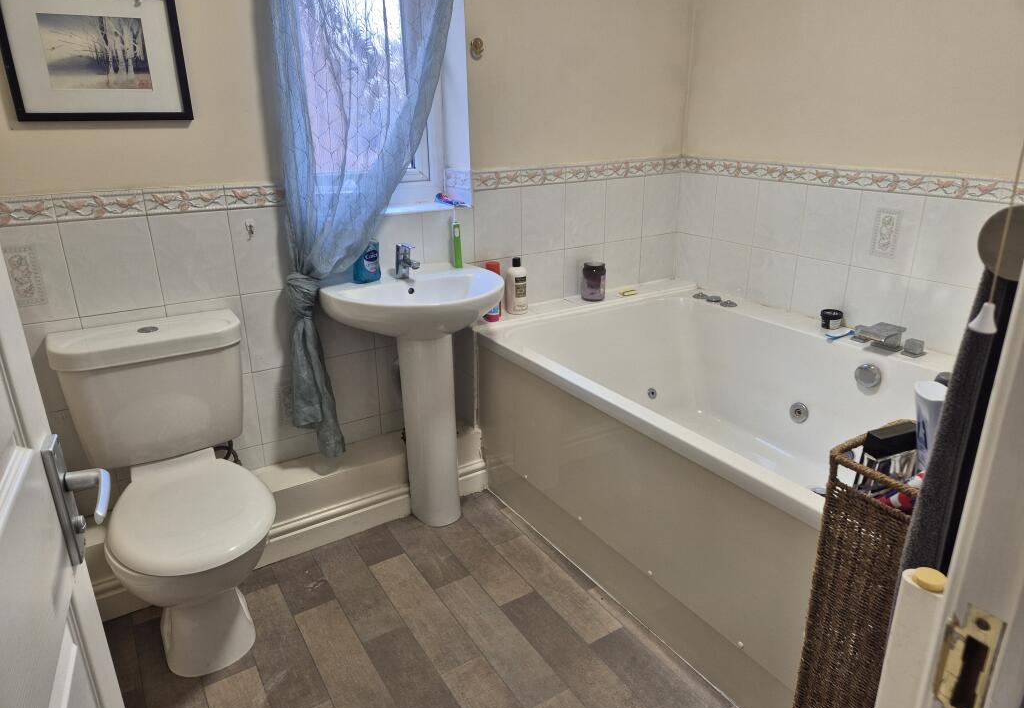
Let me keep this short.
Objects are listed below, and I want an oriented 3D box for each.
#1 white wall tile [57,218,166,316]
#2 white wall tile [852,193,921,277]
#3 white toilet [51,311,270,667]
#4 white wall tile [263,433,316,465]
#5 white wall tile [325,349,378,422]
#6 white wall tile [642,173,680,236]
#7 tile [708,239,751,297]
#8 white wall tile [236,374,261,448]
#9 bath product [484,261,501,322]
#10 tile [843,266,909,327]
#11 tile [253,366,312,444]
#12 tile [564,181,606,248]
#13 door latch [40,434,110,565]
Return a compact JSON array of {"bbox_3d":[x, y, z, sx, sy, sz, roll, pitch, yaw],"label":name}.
[{"bbox_3d":[-1.056,-0.232,1.808,0.200,0.247,0.010,-13,23,-31],"label":"white wall tile"},{"bbox_3d":[1.211,-0.390,2.196,0.010,0.247,0.199,-13,23,-31],"label":"white wall tile"},{"bbox_3d":[-0.808,0.367,1.712,0.438,0.776,0.702,-13,23,-31],"label":"white toilet"},{"bbox_3d":[-0.728,0.315,2.277,0.203,0.078,0.010,-13,23,-31],"label":"white wall tile"},{"bbox_3d":[-0.559,0.119,2.328,0.203,0.251,0.010,-13,23,-31],"label":"white wall tile"},{"bbox_3d":[0.635,-0.633,2.902,0.208,0.251,0.010,-13,23,-31],"label":"white wall tile"},{"bbox_3d":[0.884,-0.348,2.760,0.010,0.206,0.200,-13,23,-31],"label":"tile"},{"bbox_3d":[-0.900,0.198,2.115,0.203,0.251,0.010,-13,23,-31],"label":"white wall tile"},{"bbox_3d":[-0.070,-0.224,2.439,0.058,0.215,0.054,-1,20,-2],"label":"bath product"},{"bbox_3d":[1.213,-0.168,2.276,0.010,0.224,0.199,-13,23,-31],"label":"tile"},{"bbox_3d":[-0.729,0.159,2.221,0.203,0.251,0.010,-13,23,-31],"label":"tile"},{"bbox_3d":[0.287,-0.541,2.629,0.200,0.247,0.012,-13,23,-31],"label":"tile"},{"bbox_3d":[-0.486,0.191,0.768,0.058,0.152,0.146,-9,22,-23],"label":"door latch"}]

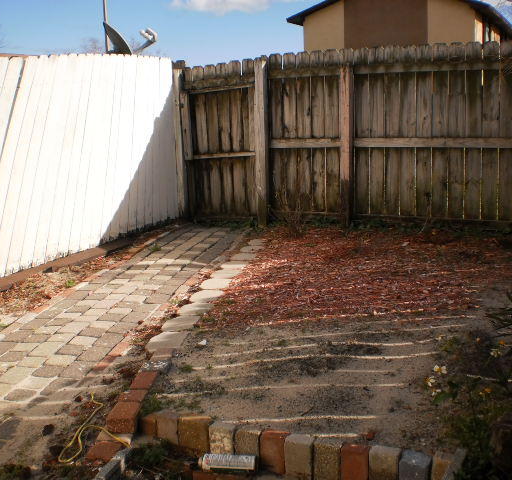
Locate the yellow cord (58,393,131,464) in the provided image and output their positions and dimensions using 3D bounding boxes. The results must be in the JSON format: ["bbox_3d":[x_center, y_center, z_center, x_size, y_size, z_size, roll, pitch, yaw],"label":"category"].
[{"bbox_3d":[-0.619,0.716,2.717,0.270,0.070,0.610,-1,11,0],"label":"yellow cord"}]

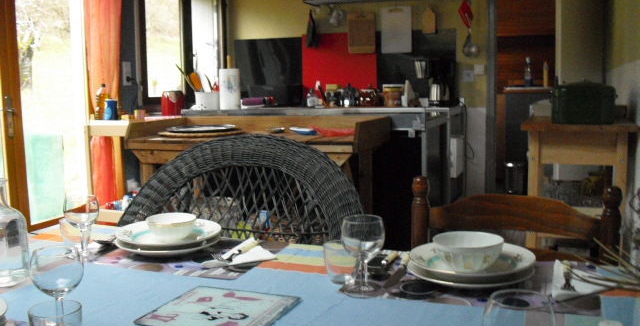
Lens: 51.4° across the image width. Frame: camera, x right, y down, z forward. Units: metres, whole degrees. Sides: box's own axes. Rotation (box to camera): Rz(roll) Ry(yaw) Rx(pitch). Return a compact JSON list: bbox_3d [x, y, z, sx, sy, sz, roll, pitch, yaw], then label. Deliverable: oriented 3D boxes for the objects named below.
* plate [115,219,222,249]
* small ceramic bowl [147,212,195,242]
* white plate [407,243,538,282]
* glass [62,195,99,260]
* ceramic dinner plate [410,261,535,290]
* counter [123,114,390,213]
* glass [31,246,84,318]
[{"bbox_3d":[-0.336,0.172,1.497,0.232,0.035,0.232,-1,7,0],"label":"plate"},{"bbox_3d":[-0.331,0.153,1.495,0.112,0.053,0.112,-1,7,0],"label":"small ceramic bowl"},{"bbox_3d":[0.288,0.196,1.261,0.233,0.035,0.233,-1,7,0],"label":"white plate"},{"bbox_3d":[-0.528,0.143,1.478,0.074,0.138,0.074,-1,7,0],"label":"glass"},{"bbox_3d":[0.283,0.209,1.253,0.235,0.023,0.235,-1,7,0],"label":"ceramic dinner plate"},{"bbox_3d":[-0.379,0.153,4.318,1.520,0.873,0.770,2,8,20],"label":"counter"},{"bbox_3d":[-0.387,0.195,0.988,0.078,0.131,0.078,-1,7,0],"label":"glass"}]

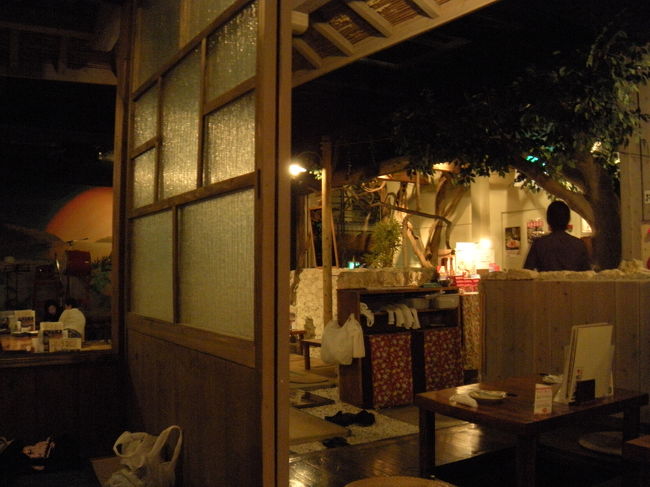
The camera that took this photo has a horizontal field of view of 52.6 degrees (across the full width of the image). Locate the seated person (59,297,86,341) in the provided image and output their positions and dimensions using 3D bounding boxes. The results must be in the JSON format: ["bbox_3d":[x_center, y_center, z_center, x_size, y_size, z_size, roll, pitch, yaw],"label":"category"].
[{"bbox_3d":[-3.280,1.118,8.483,0.440,0.840,0.520,1,-3,-31],"label":"seated person"}]

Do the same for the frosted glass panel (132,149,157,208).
[{"bbox_3d":[-0.788,-0.279,2.863,0.020,0.239,0.376,1,-3,-31],"label":"frosted glass panel"}]

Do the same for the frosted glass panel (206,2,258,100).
[{"bbox_3d":[-0.297,-0.583,2.044,0.020,0.228,0.403,1,-3,-31],"label":"frosted glass panel"}]

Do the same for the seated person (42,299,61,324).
[{"bbox_3d":[-3.872,1.212,9.283,0.440,0.840,0.520,1,-3,-31],"label":"seated person"}]

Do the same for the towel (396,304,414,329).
[{"bbox_3d":[0.674,0.611,5.500,0.140,0.200,0.130,1,-3,-31],"label":"towel"}]

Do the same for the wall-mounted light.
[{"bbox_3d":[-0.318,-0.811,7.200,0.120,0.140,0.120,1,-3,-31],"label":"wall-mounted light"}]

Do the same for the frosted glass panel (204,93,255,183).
[{"bbox_3d":[-0.303,-0.315,2.042,0.020,0.246,0.409,1,-3,-31],"label":"frosted glass panel"}]

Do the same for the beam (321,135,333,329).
[{"bbox_3d":[0.028,0.044,7.300,0.110,2.460,0.110,1,-3,-31],"label":"beam"}]

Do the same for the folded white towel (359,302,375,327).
[{"bbox_3d":[0.335,0.573,5.300,0.130,0.190,0.130,1,-3,-31],"label":"folded white towel"}]

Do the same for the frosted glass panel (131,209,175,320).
[{"bbox_3d":[-0.730,0.093,2.749,0.020,0.436,0.622,1,-3,-31],"label":"frosted glass panel"}]

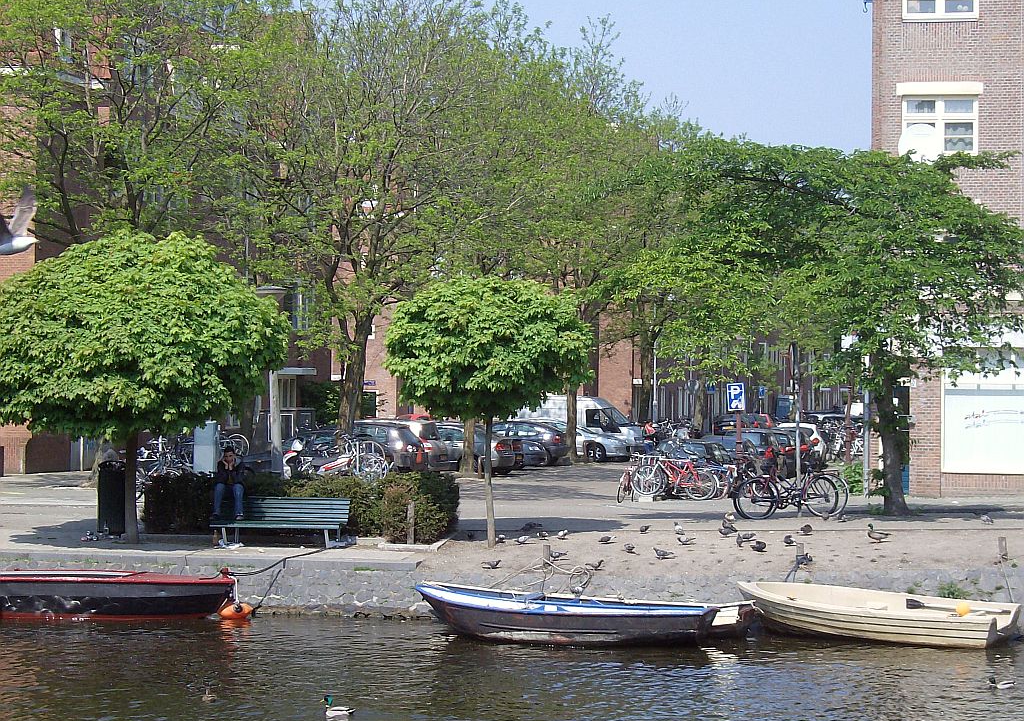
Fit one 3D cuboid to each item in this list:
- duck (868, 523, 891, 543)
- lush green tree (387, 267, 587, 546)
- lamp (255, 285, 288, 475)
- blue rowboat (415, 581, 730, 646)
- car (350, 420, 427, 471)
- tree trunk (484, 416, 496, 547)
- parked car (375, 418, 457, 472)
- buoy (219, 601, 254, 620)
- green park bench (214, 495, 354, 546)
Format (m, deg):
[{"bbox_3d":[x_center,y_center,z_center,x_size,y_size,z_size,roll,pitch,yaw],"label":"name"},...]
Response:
[{"bbox_3d":[5.742,2.710,39.300,0.400,0.310,0.170,1,-1,-5],"label":"duck"},{"bbox_3d":[-0.366,0.747,37.500,3.100,4.000,3.100,1,-1,0],"label":"lush green tree"},{"bbox_3d":[-4.601,0.657,48.500,0.620,4.200,0.620,1,-1,0],"label":"lamp"},{"bbox_3d":[0.751,3.372,33.297,4.300,0.660,1.550,0,-1,22],"label":"blue rowboat"},{"bbox_3d":[-4.506,2.447,70.000,4.300,1.520,1.760,0,-1,31],"label":"car"},{"bbox_3d":[-0.321,1.809,37.500,0.140,1.980,0.140,1,-1,0],"label":"tree trunk"},{"bbox_3d":[-3.711,2.575,76.000,4.300,1.500,1.750,0,-1,28],"label":"parked car"},{"bbox_3d":[-3.844,3.502,35.000,0.500,0.270,0.420,0,-1,0],"label":"buoy"},{"bbox_3d":[-3.534,2.473,38.300,2.000,0.770,0.620,0,-1,11],"label":"green park bench"}]

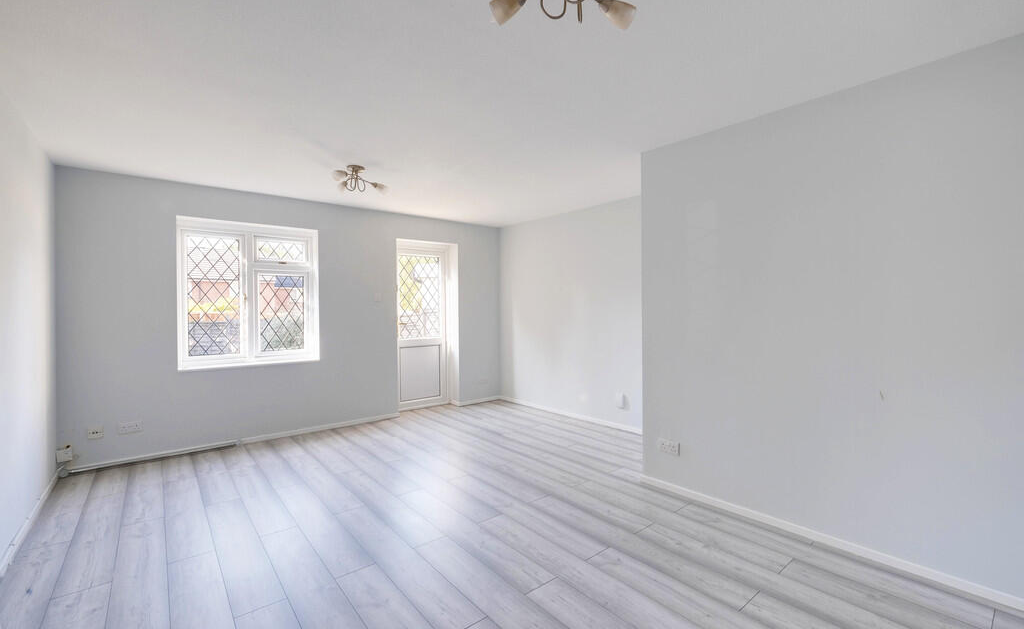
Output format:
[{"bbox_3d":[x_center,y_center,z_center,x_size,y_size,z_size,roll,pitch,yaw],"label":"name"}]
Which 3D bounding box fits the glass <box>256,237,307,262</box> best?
[{"bbox_3d":[-2.316,-0.636,4.303,0.436,0.203,0.025,-1,1,-40],"label":"glass"}]

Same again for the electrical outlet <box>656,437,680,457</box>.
[{"bbox_3d":[1.059,0.903,2.904,0.014,0.088,0.150,-1,1,-40],"label":"electrical outlet"}]

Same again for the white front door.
[{"bbox_3d":[-1.148,0.180,5.329,0.726,1.970,0.060,-1,1,-40],"label":"white front door"}]

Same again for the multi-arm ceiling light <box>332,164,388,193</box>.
[{"bbox_3d":[-1.169,-1.029,3.274,0.410,0.190,0.410,-1,1,-20],"label":"multi-arm ceiling light"}]

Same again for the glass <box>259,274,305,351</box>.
[{"bbox_3d":[-2.316,-0.014,4.307,0.412,0.763,0.025,-1,1,-40],"label":"glass"}]

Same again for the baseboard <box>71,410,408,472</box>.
[{"bbox_3d":[-2.310,1.172,4.049,2.661,0.056,0.020,-1,1,-40],"label":"baseboard"}]

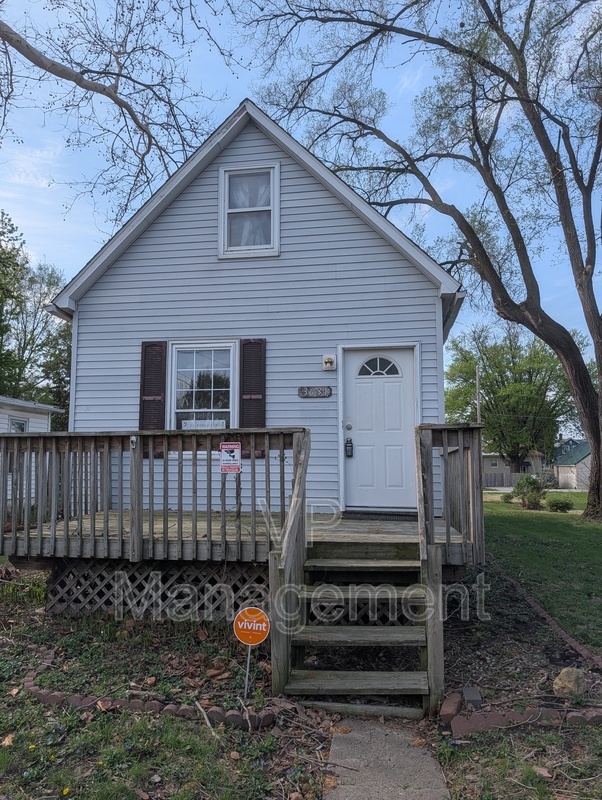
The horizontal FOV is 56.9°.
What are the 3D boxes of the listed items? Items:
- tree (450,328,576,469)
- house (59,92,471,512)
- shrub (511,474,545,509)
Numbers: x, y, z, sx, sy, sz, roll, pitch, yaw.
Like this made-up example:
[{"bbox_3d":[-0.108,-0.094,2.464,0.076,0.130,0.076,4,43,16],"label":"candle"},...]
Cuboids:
[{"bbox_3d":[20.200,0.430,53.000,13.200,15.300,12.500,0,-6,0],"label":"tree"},{"bbox_3d":[-0.179,-0.515,11.017,5.670,6.290,7.800,-1,-6,9],"label":"house"},{"bbox_3d":[8.600,3.460,21.000,1.340,1.280,1.250,0,-6,0],"label":"shrub"}]

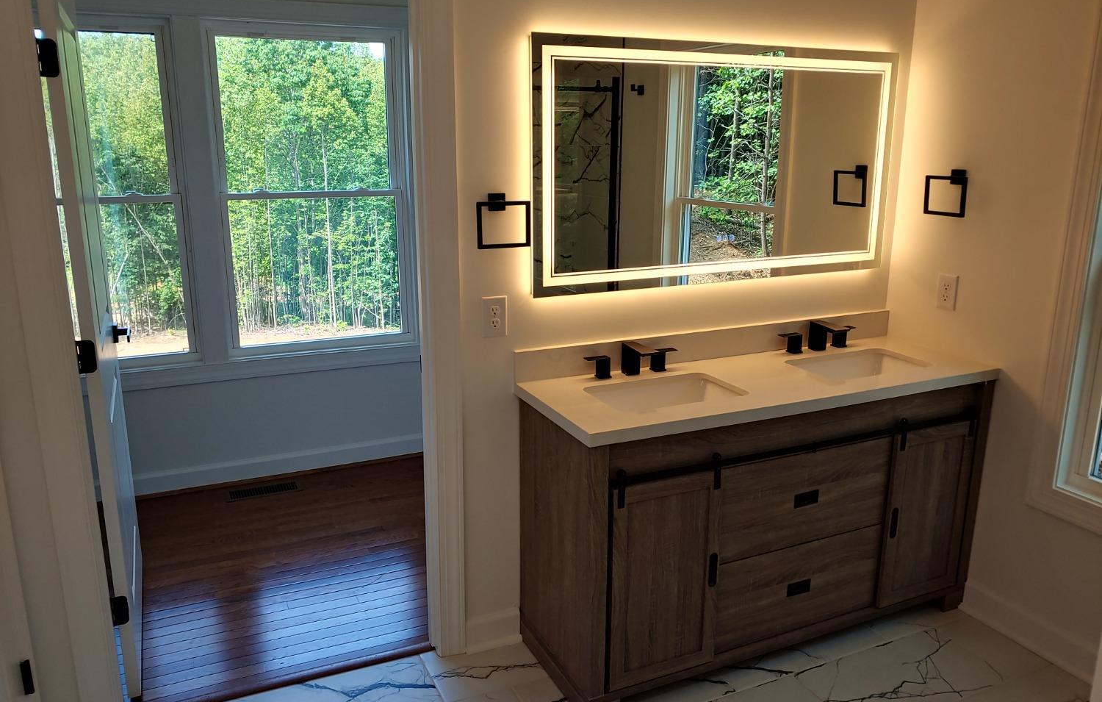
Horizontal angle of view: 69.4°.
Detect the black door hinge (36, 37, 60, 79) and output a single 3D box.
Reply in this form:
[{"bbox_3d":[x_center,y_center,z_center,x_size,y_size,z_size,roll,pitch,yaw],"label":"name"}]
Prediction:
[{"bbox_3d":[-1.208,-0.704,1.913,0.045,0.089,0.018,-6,15,-24],"label":"black door hinge"}]

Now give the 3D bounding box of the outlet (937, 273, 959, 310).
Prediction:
[{"bbox_3d":[1.403,-0.207,2.823,0.008,0.124,0.079,-6,15,-24],"label":"outlet"}]

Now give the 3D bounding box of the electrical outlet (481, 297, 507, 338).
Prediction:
[{"bbox_3d":[-0.168,-0.100,2.405,0.079,0.124,0.008,-6,15,-24],"label":"electrical outlet"}]

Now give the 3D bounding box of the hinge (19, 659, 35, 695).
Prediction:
[{"bbox_3d":[-1.307,0.814,1.985,0.018,0.090,0.024,-6,15,-24],"label":"hinge"}]

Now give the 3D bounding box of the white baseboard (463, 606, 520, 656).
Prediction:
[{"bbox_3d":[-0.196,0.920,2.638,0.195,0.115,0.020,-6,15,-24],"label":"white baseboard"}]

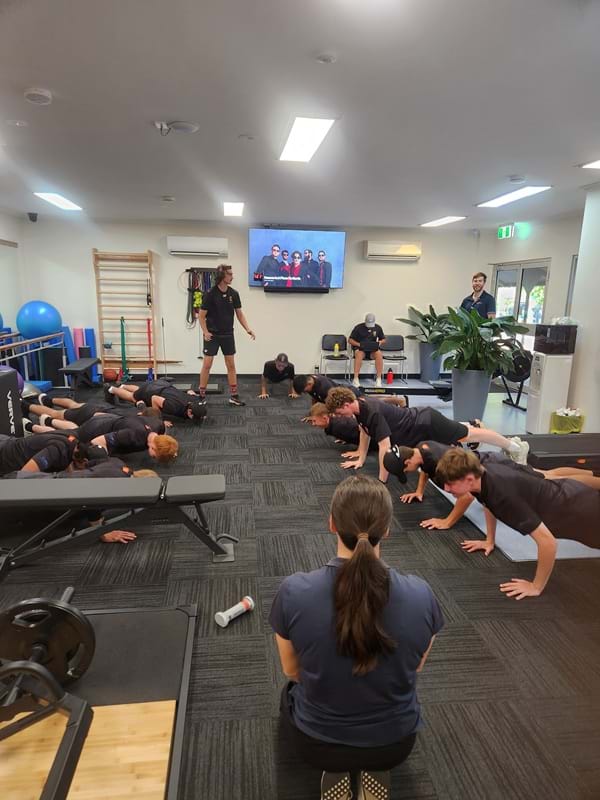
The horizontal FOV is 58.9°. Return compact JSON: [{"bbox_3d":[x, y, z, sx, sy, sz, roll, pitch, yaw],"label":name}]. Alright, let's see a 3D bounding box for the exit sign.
[{"bbox_3d":[3.178,-2.597,8.188,0.060,0.200,0.400,-1,11,-7],"label":"exit sign"}]

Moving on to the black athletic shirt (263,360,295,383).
[{"bbox_3d":[-0.348,-0.453,8.247,0.460,0.320,0.660,-1,0,-7],"label":"black athletic shirt"}]

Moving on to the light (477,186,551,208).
[{"bbox_3d":[2.481,-2.388,6.257,0.290,0.050,1.200,-1,11,-7],"label":"light"}]

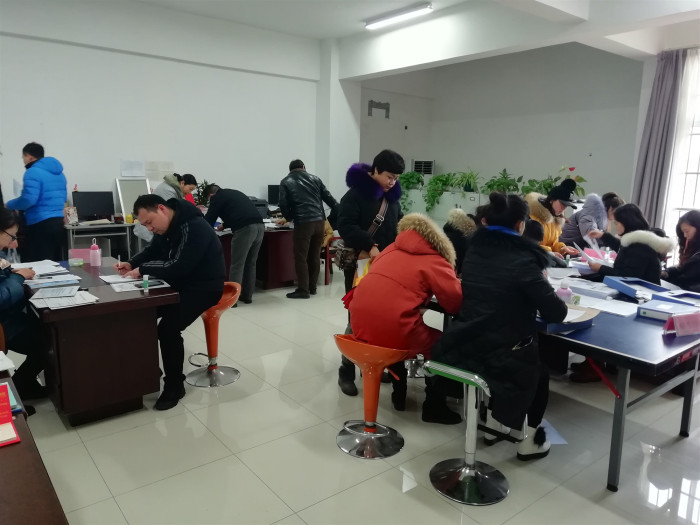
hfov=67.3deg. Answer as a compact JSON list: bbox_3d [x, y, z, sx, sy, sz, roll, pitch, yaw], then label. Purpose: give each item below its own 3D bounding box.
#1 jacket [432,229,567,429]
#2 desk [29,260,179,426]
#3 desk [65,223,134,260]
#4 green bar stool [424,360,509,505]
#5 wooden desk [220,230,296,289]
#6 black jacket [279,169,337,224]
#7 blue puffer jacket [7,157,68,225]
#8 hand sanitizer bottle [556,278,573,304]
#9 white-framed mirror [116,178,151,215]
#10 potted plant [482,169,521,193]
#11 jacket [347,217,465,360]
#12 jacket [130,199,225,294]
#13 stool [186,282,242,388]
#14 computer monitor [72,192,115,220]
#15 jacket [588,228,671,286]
[{"bbox_3d":[0.742,0.345,2.722,0.620,1.000,0.550,-9,15,-43],"label":"jacket"},{"bbox_3d":[-1.740,0.479,3.527,0.700,0.760,1.410,-8,14,-38],"label":"desk"},{"bbox_3d":[-3.179,-0.127,6.663,0.840,0.750,0.520,-8,14,-38],"label":"desk"},{"bbox_3d":[0.617,0.763,2.516,0.470,0.640,0.420,-8,14,-38],"label":"green bar stool"},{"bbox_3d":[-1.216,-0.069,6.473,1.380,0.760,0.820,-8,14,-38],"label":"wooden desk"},{"bbox_3d":[-0.482,-0.754,6.045,0.620,0.640,0.420,-4,12,-25],"label":"black jacket"},{"bbox_3d":[-3.209,-0.739,5.400,0.480,0.680,0.520,9,14,38],"label":"blue puffer jacket"},{"bbox_3d":[1.220,0.157,2.997,0.075,0.150,0.085,-8,14,-38],"label":"hand sanitizer bottle"},{"bbox_3d":[-2.707,-0.789,6.681,0.410,0.609,0.025,-6,-21,-38],"label":"white-framed mirror"},{"bbox_3d":[2.434,-1.293,8.448,0.550,0.440,0.620,-8,14,-38],"label":"potted plant"},{"bbox_3d":[0.338,0.113,3.051,0.670,0.800,0.540,-8,14,-39],"label":"jacket"},{"bbox_3d":[-1.160,-0.109,3.601,0.580,0.640,0.550,-6,12,-31],"label":"jacket"},{"bbox_3d":[-0.979,0.495,3.739,0.400,0.670,0.400,-8,14,-38],"label":"stool"},{"bbox_3d":[-3.111,-0.668,6.312,0.470,0.400,0.180,-7,14,-38],"label":"computer monitor"},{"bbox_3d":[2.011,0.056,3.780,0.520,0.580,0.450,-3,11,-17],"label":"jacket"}]

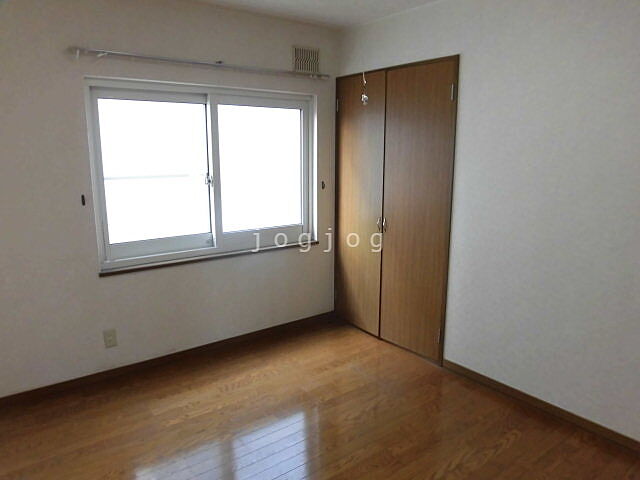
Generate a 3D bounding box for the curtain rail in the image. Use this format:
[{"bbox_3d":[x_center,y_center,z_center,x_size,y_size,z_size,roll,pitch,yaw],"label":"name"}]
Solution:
[{"bbox_3d":[-0.670,-1.166,2.983,1.782,0.037,0.085,-8,14,-35],"label":"curtain rail"}]

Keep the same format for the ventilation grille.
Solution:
[{"bbox_3d":[-0.101,-1.359,3.393,0.233,0.188,0.030,-8,14,-35],"label":"ventilation grille"}]

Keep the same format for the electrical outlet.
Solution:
[{"bbox_3d":[-1.368,0.646,2.897,0.072,0.120,0.010,-8,14,-35],"label":"electrical outlet"}]

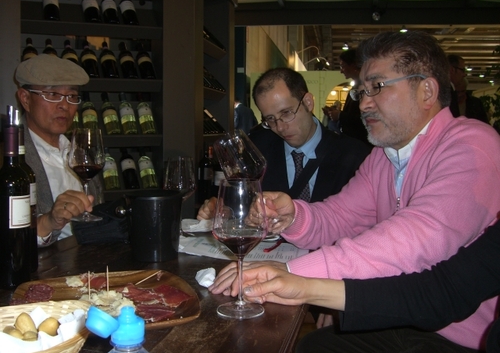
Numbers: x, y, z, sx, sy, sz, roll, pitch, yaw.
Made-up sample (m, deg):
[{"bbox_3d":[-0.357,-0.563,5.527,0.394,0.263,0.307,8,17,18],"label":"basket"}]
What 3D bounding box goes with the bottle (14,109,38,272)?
[{"bbox_3d":[-0.501,0.033,1.185,0.076,0.345,0.076,0,7,0],"label":"bottle"}]

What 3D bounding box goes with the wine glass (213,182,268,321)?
[{"bbox_3d":[-0.015,0.120,0.944,0.095,0.228,0.095,0,7,0],"label":"wine glass"}]

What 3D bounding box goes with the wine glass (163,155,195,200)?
[{"bbox_3d":[-0.199,0.051,1.557,0.095,0.226,0.095,0,7,0],"label":"wine glass"}]

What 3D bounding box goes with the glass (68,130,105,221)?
[{"bbox_3d":[-0.415,-0.003,1.392,0.094,0.226,0.094,0,7,0],"label":"glass"}]

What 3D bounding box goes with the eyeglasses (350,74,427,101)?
[{"bbox_3d":[0.304,-0.183,1.179,0.140,0.045,0.138,-10,1,-17],"label":"eyeglasses"}]

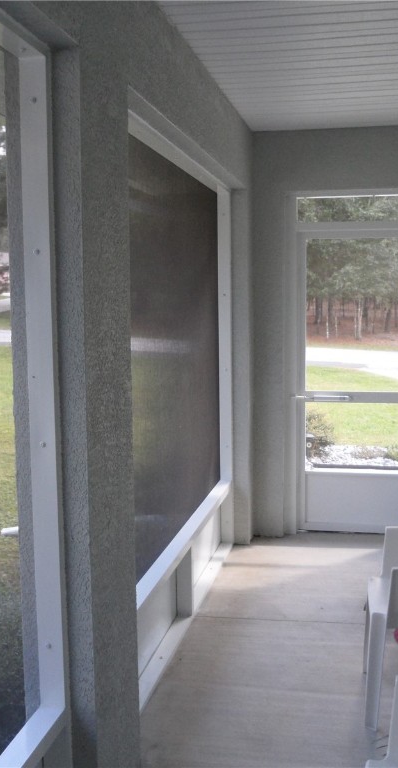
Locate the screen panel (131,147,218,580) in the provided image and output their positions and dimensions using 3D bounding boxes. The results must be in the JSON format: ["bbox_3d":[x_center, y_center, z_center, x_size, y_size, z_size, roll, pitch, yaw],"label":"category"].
[{"bbox_3d":[-0.101,-0.167,4.047,0.040,1.851,2.257,1,6,12],"label":"screen panel"}]

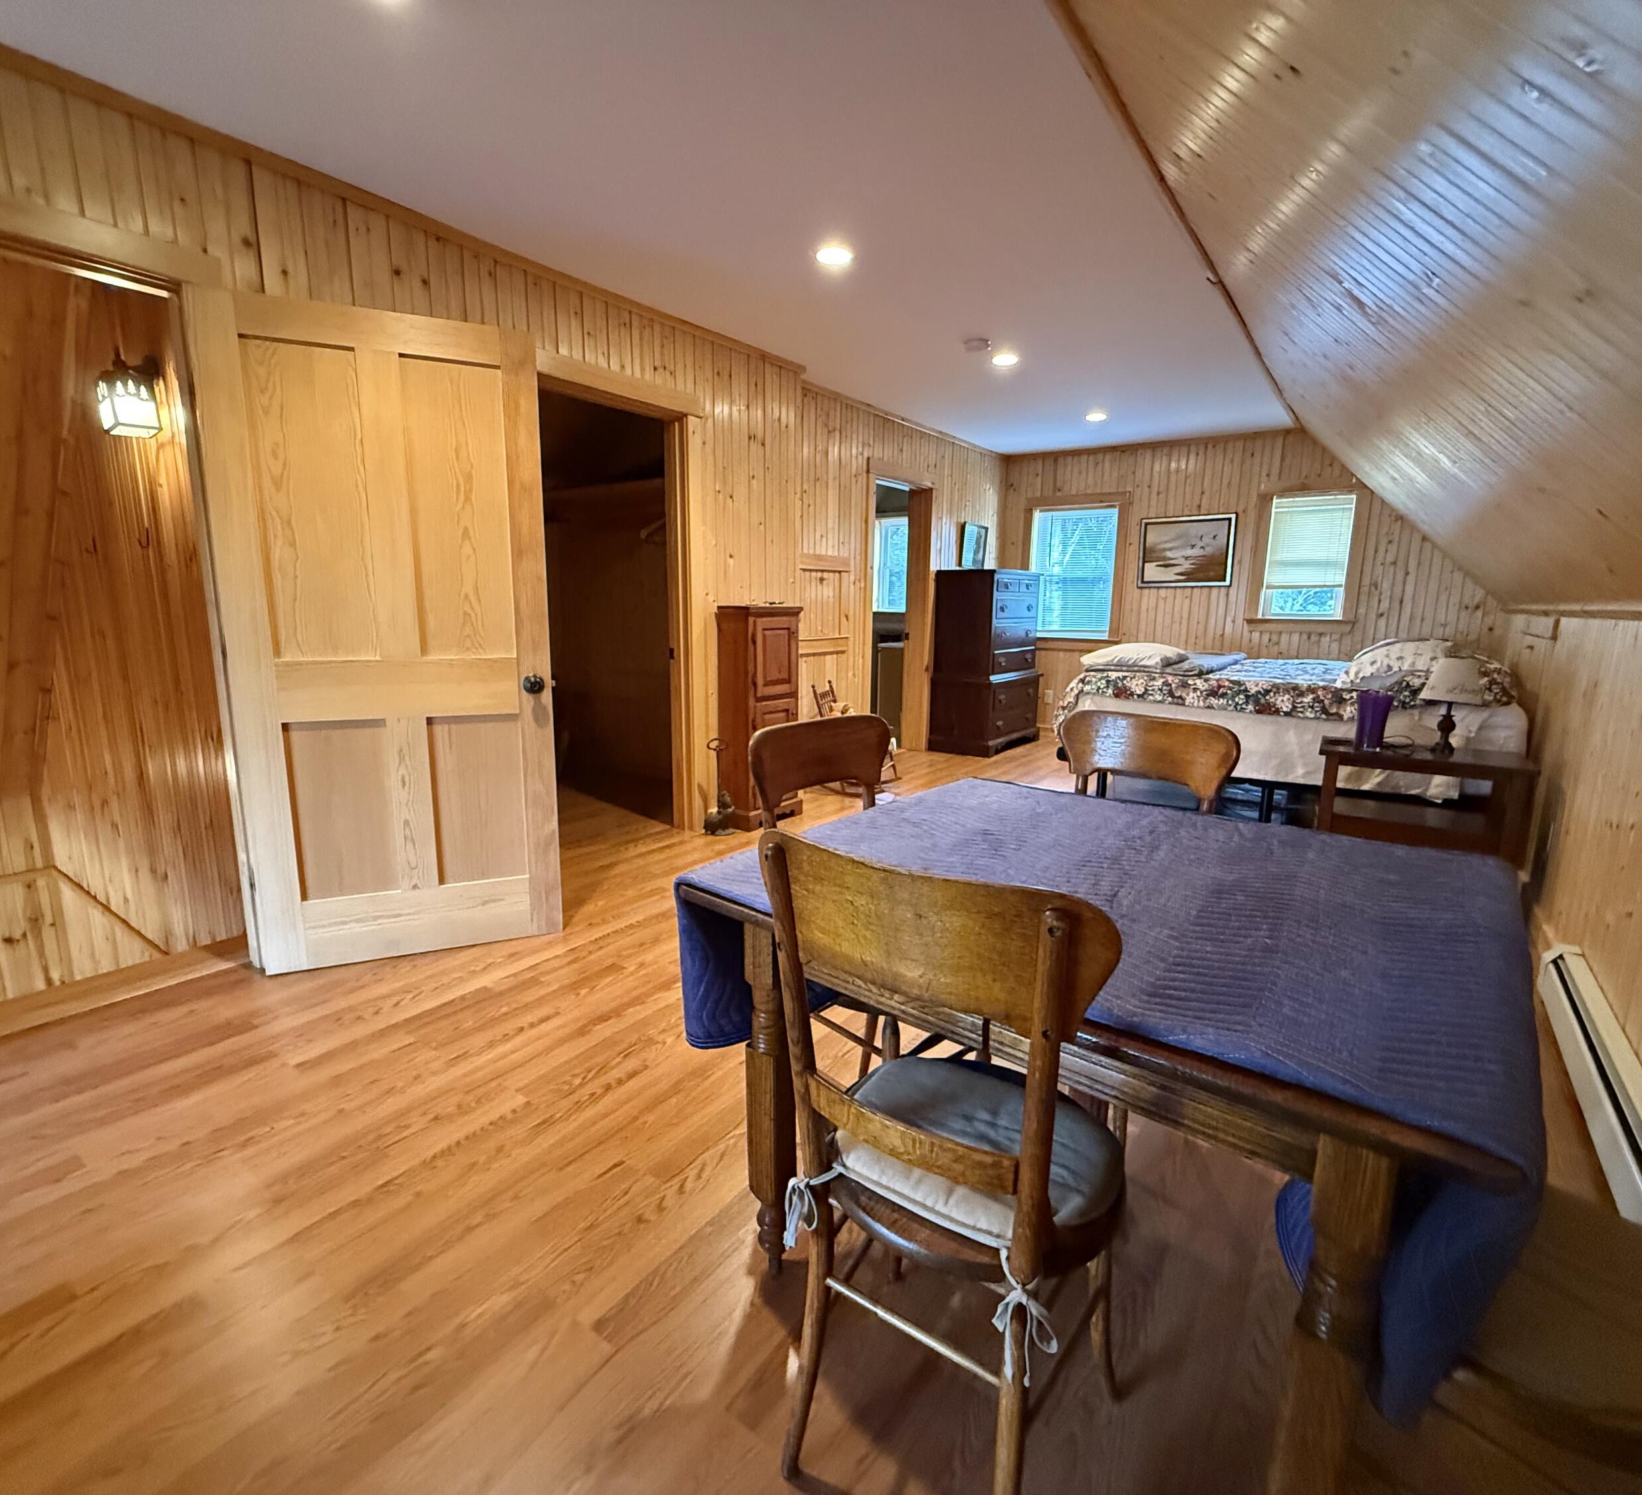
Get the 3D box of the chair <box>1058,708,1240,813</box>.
[{"bbox_3d":[0.627,0.410,1.862,0.430,0.905,0.480,10,14,40],"label":"chair"}]

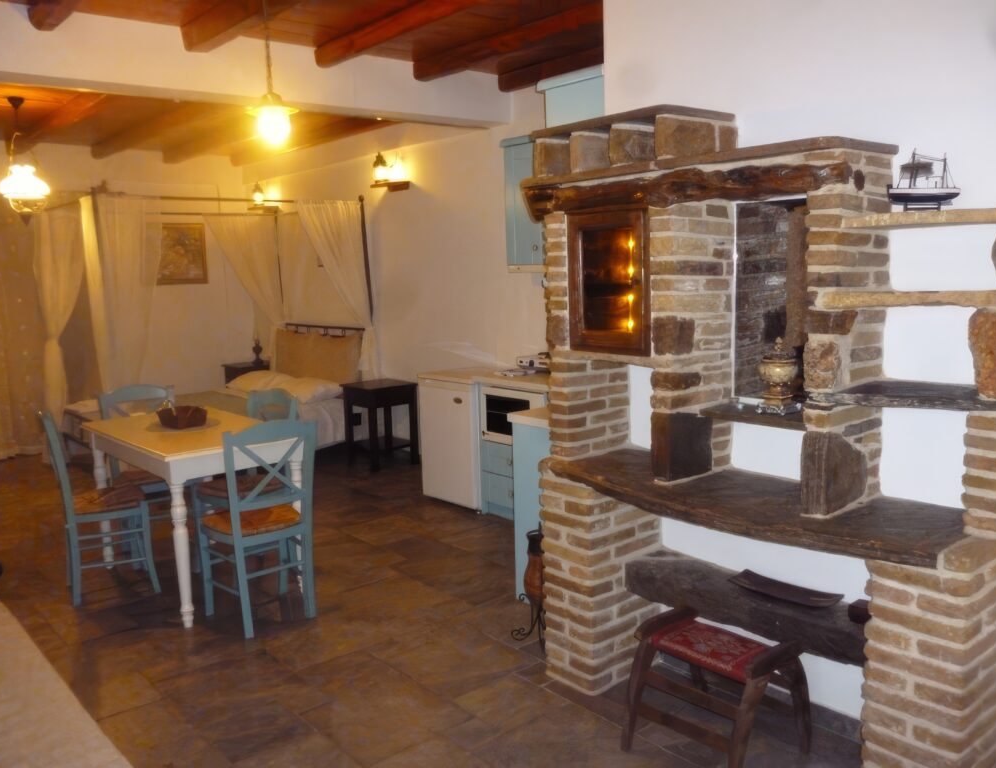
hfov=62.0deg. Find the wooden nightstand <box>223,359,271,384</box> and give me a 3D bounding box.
[{"bbox_3d":[-2.522,0.121,8.575,0.440,0.655,0.450,-9,11,-40],"label":"wooden nightstand"}]

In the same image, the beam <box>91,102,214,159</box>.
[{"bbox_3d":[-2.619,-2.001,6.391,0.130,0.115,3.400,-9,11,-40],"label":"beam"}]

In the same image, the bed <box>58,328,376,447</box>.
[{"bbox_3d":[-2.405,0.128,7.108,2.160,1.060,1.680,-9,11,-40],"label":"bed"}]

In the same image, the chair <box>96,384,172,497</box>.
[{"bbox_3d":[-1.946,0.483,4.747,0.430,0.900,0.470,-9,10,-40],"label":"chair"}]

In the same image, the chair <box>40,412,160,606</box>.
[{"bbox_3d":[-2.034,0.610,4.205,0.445,0.925,0.450,-9,11,-40],"label":"chair"}]

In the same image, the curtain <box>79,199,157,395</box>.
[{"bbox_3d":[-2.541,-0.306,5.763,0.480,1.980,0.240,-9,10,-40],"label":"curtain"}]

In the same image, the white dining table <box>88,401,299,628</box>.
[{"bbox_3d":[-1.530,0.612,4.192,0.665,0.770,1.230,-9,10,-40],"label":"white dining table"}]

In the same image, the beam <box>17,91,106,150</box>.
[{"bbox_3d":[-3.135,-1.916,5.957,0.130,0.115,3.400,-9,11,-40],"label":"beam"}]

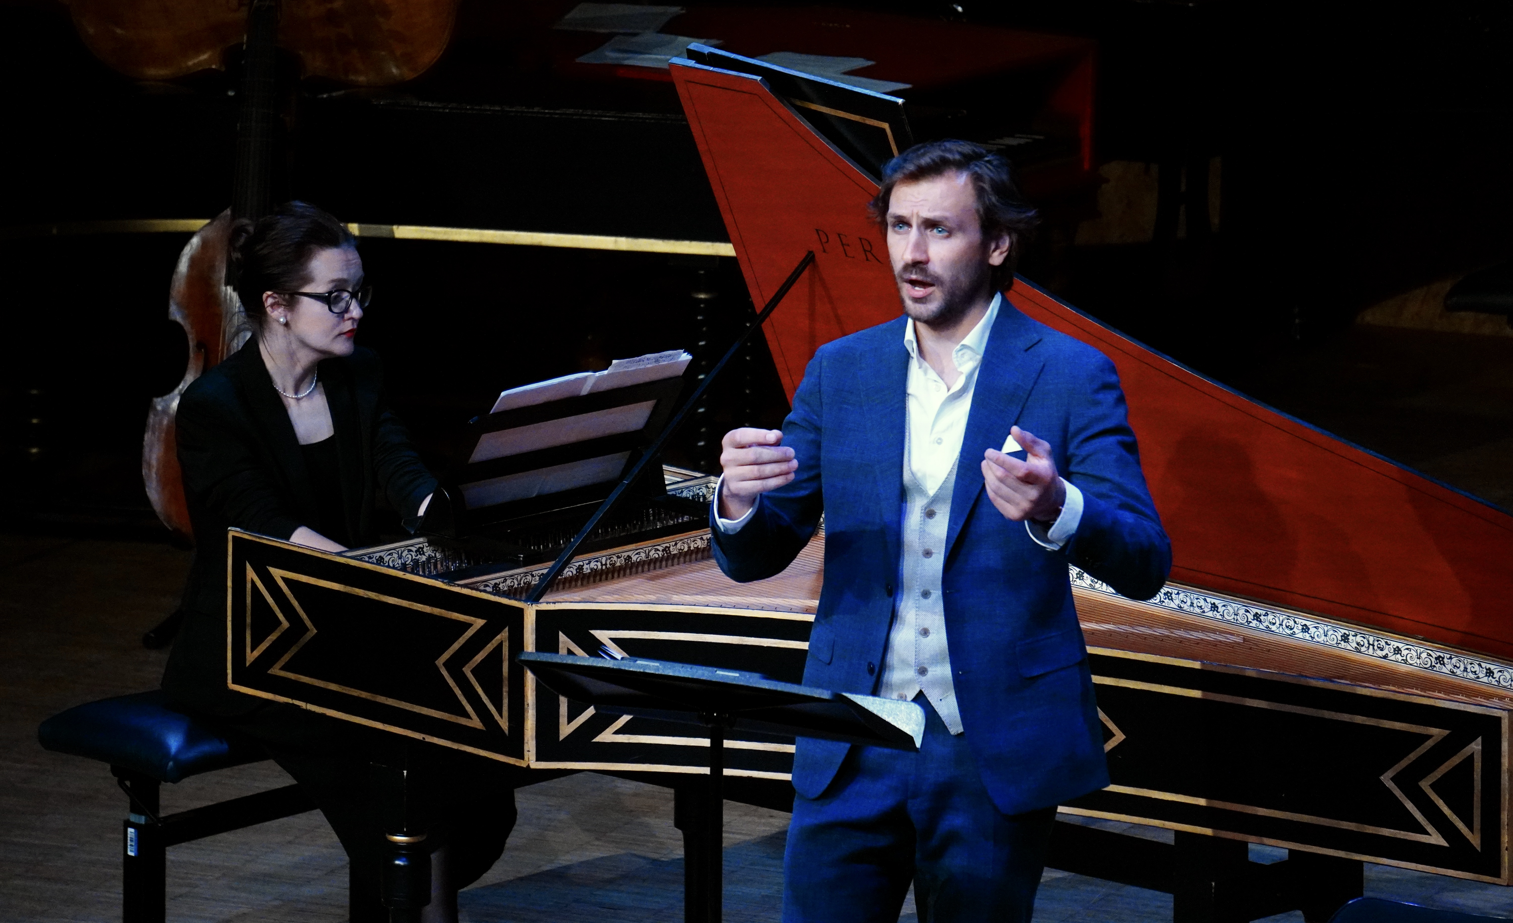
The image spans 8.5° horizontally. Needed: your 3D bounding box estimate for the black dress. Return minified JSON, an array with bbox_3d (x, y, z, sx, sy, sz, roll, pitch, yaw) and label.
[{"bbox_3d":[-0.643,0.229,15.800,0.640,0.800,0.500,12,17,44],"label":"black dress"}]

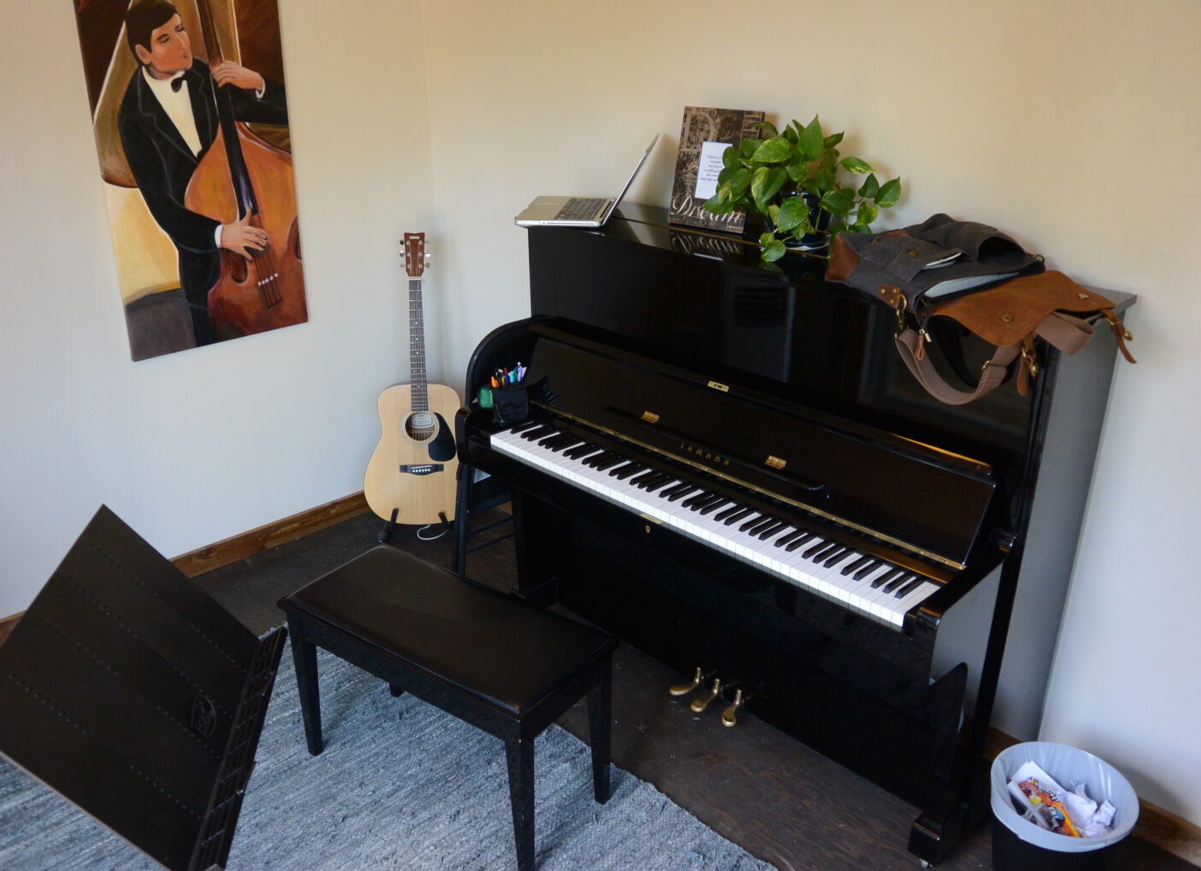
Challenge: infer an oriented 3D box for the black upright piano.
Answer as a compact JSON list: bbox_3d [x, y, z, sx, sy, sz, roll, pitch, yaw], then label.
[{"bbox_3d":[0.331,0.185,2.503,1.475,1.275,0.660,21,30,39],"label":"black upright piano"}]

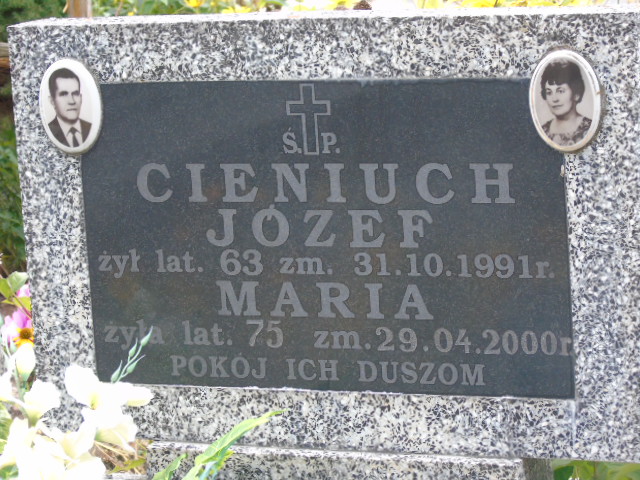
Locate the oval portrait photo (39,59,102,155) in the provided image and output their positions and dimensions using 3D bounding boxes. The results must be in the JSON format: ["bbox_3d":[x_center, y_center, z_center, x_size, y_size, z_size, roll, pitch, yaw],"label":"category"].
[{"bbox_3d":[-0.300,-0.160,3.150,0.082,0.114,0.012,1,9,22],"label":"oval portrait photo"}]

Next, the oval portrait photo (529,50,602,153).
[{"bbox_3d":[0.273,-0.155,2.921,0.082,0.114,0.012,1,9,22],"label":"oval portrait photo"}]

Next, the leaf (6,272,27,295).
[{"bbox_3d":[-0.388,0.055,3.370,0.028,0.030,0.014,-5,11,-6],"label":"leaf"}]

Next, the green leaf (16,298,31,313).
[{"bbox_3d":[-0.380,0.083,3.370,0.024,0.020,0.012,-5,11,-6],"label":"green leaf"}]

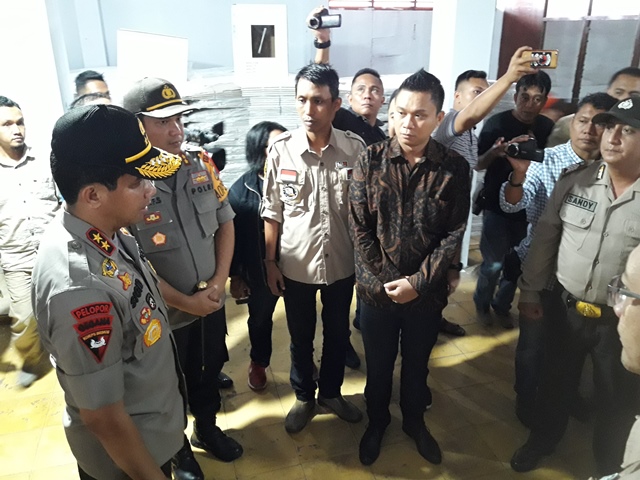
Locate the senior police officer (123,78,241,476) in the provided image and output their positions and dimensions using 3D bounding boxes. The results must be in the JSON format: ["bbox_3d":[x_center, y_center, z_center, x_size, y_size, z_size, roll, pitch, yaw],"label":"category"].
[{"bbox_3d":[-0.549,0.205,2.138,0.540,1.670,0.400,-14,24,-33],"label":"senior police officer"}]

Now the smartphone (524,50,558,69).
[{"bbox_3d":[0.933,-0.764,2.190,0.155,0.077,0.012,0,20,0],"label":"smartphone"}]

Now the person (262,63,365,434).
[{"bbox_3d":[-0.019,0.107,2.338,0.480,1.710,0.340,-1,20,-2],"label":"person"}]

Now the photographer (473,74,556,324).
[{"bbox_3d":[1.219,-0.211,3.289,0.500,1.640,0.420,6,21,18],"label":"photographer"}]

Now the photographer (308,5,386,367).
[{"bbox_3d":[0.188,-0.242,2.913,0.500,1.970,0.460,2,20,5],"label":"photographer"}]

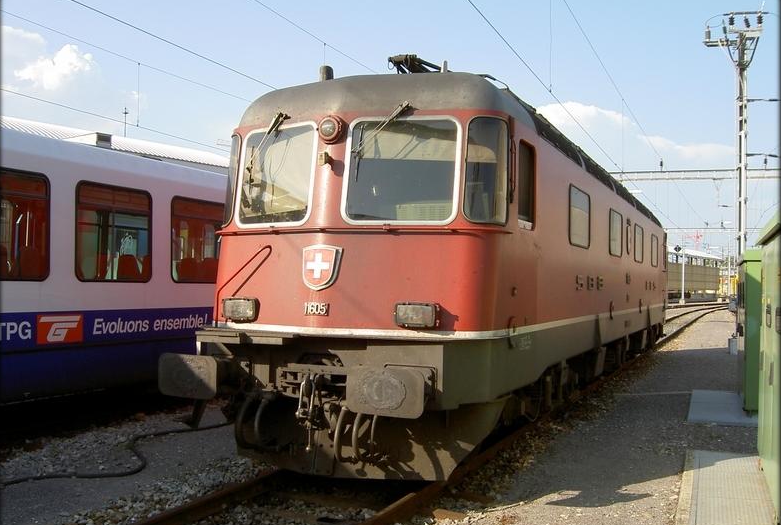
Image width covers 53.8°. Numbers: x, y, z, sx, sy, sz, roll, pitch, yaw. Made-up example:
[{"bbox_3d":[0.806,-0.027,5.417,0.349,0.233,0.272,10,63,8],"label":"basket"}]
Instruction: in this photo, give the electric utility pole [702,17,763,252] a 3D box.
[{"bbox_3d":[16.376,-4.402,36.651,2.800,15.000,1.000,0,-2,6],"label":"electric utility pole"}]

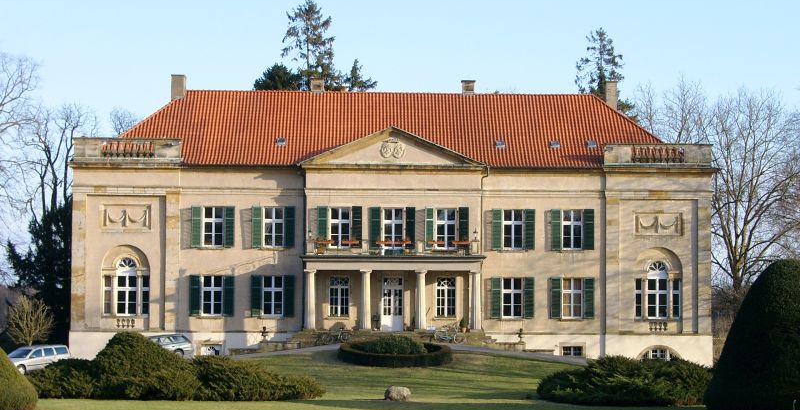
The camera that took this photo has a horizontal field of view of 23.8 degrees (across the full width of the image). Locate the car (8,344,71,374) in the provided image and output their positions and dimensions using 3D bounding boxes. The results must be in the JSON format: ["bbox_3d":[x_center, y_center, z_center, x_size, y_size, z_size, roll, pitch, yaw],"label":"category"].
[{"bbox_3d":[-19.653,8.278,100.500,1.800,1.480,4.700,-2,-1,36],"label":"car"}]

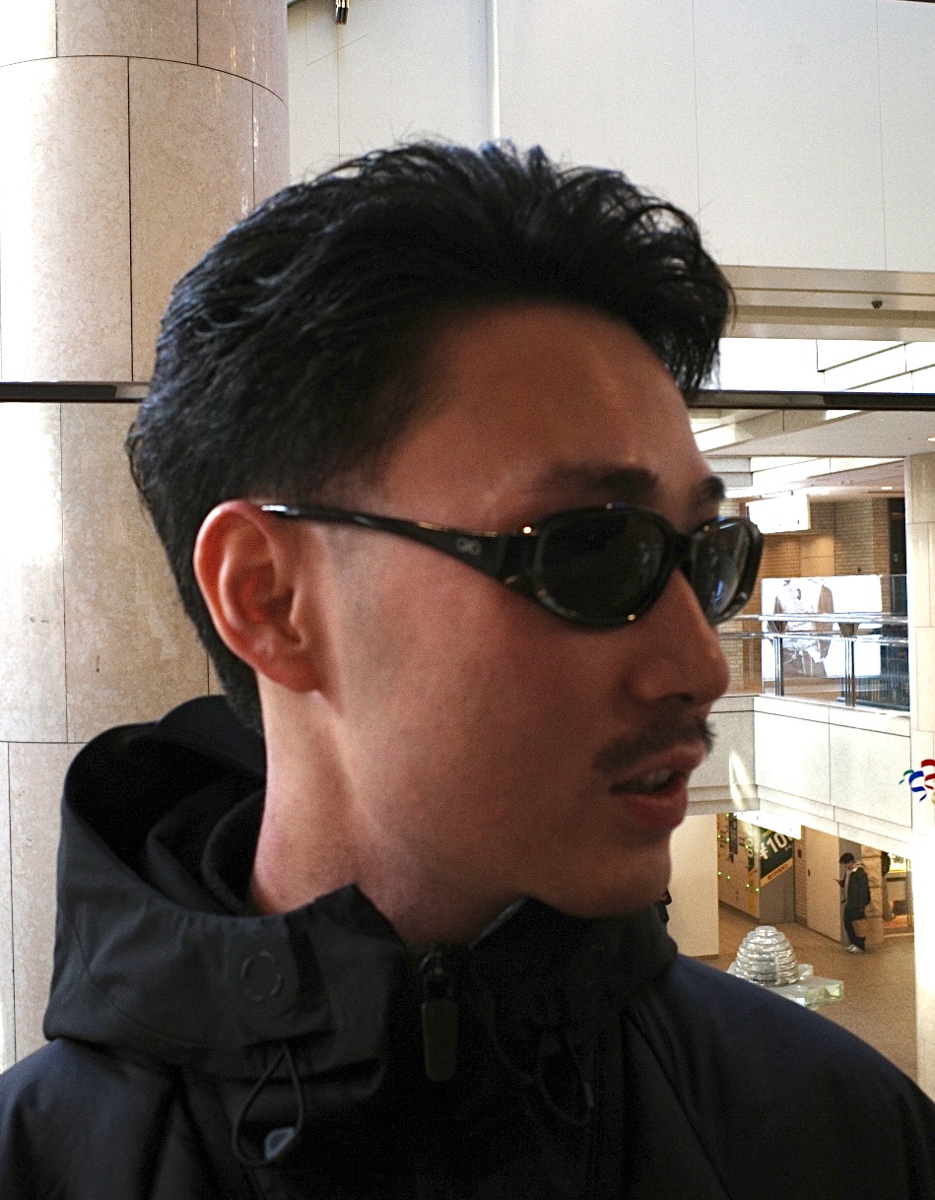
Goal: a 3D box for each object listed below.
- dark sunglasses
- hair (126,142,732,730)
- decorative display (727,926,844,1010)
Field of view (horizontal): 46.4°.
[{"bbox_3d":[0.011,-0.016,0.402,0.156,0.044,0.146,7,5,42],"label":"dark sunglasses"},{"bbox_3d":[-0.022,-0.062,0.430,0.240,0.228,0.185,1,1,42],"label":"hair"},{"bbox_3d":[4.771,5.628,16.900,1.800,1.030,1.650,0,-1,-30],"label":"decorative display"}]

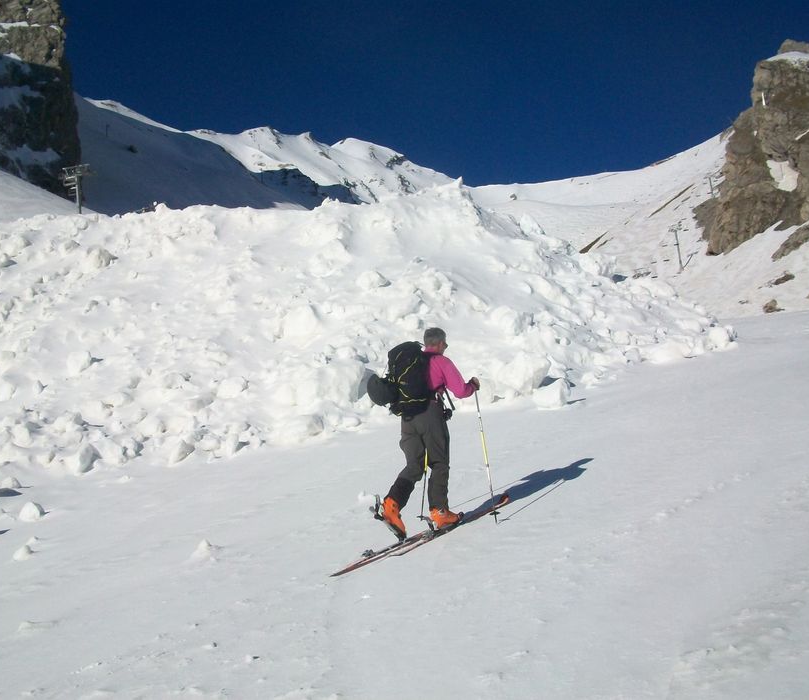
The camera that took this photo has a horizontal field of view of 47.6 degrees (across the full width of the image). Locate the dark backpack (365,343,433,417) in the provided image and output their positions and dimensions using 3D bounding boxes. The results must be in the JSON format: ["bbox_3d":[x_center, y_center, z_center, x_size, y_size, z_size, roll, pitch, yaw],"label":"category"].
[{"bbox_3d":[-0.034,0.240,7.710,0.350,0.620,0.470,-5,-10,39],"label":"dark backpack"}]

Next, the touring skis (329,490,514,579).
[{"bbox_3d":[0.195,1.534,7.826,0.340,0.120,2.220,-11,0,40],"label":"touring skis"}]

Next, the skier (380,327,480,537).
[{"bbox_3d":[0.195,0.695,7.860,0.620,1.780,0.880,-5,-2,39],"label":"skier"}]

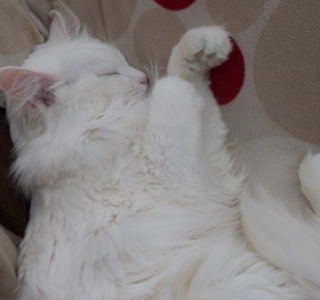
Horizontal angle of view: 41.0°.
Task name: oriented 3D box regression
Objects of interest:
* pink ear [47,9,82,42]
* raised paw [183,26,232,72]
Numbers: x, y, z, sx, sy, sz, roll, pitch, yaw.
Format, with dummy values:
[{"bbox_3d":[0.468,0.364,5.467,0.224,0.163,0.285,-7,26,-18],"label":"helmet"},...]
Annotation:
[{"bbox_3d":[-0.113,-0.145,0.500,0.025,0.035,0.040,-13,80,-31],"label":"pink ear"},{"bbox_3d":[0.052,-0.110,0.470,0.048,0.038,0.042,15,97,31],"label":"raised paw"}]

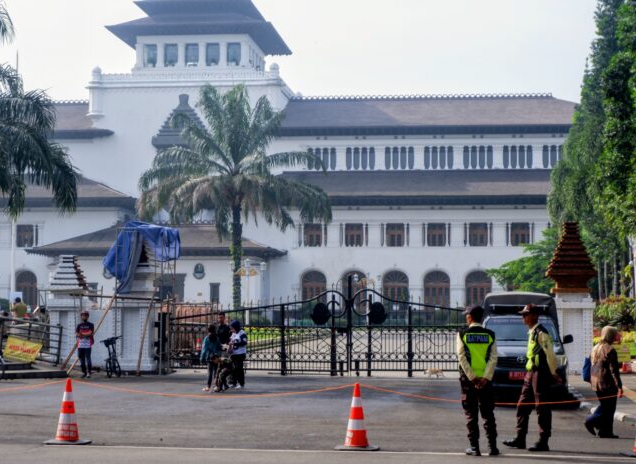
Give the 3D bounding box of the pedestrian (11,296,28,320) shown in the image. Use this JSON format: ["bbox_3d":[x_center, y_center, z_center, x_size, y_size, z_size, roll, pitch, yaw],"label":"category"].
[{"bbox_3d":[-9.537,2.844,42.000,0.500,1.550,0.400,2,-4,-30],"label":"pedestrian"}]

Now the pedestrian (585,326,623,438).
[{"bbox_3d":[3.836,2.002,17.661,0.500,1.500,0.500,1,-4,-21],"label":"pedestrian"}]

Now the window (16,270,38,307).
[{"bbox_3d":[-26.445,5.225,119.465,2.100,3.451,0.400,0,-4,7],"label":"window"}]

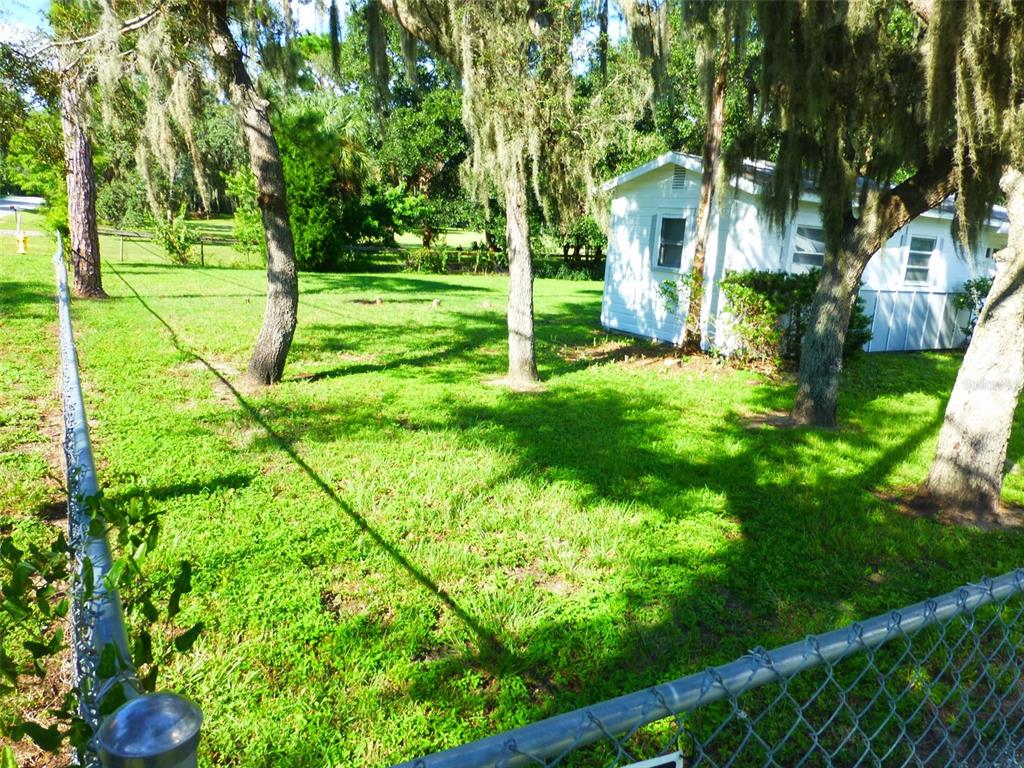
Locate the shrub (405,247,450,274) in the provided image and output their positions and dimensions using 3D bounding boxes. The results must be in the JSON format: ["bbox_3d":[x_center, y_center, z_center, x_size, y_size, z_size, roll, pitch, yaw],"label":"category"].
[{"bbox_3d":[-3.689,-5.414,31.000,1.750,1.050,0.900,-3,14,-29],"label":"shrub"}]

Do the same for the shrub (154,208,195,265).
[{"bbox_3d":[-12.483,-5.482,26.300,1.550,2.100,1.400,-3,14,-29],"label":"shrub"}]

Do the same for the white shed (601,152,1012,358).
[{"bbox_3d":[6.715,-2.747,15.559,9.126,3.478,4.255,-3,14,-29],"label":"white shed"}]

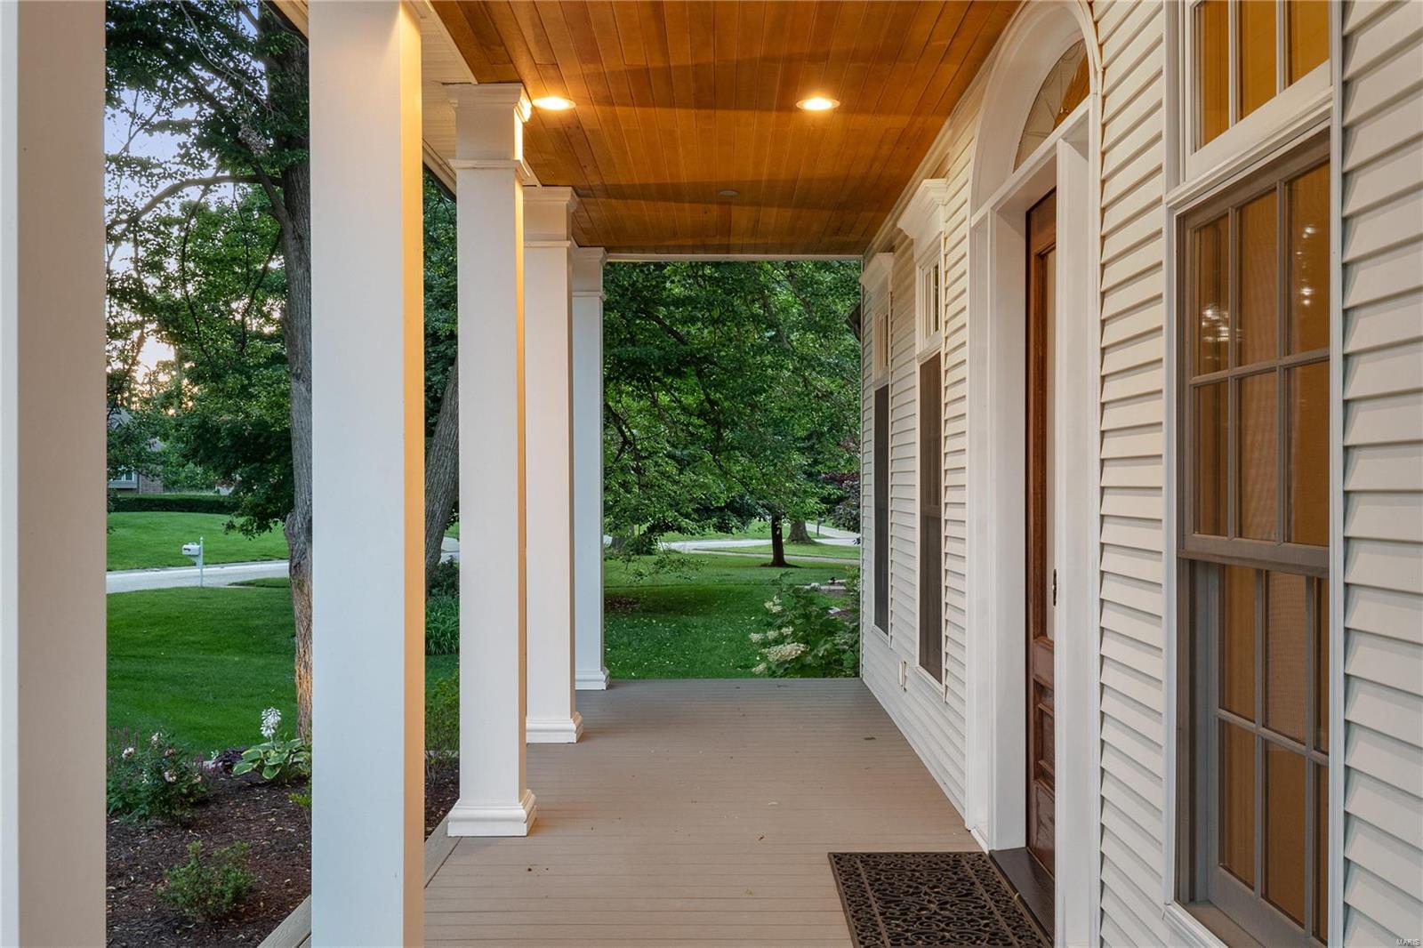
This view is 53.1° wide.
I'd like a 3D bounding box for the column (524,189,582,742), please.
[{"bbox_3d":[-0.901,-0.047,8.020,0.322,3.067,0.322,0,0,0],"label":"column"}]

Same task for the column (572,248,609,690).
[{"bbox_3d":[-0.890,-0.037,10.050,0.322,3.067,0.322,0,0,0],"label":"column"}]

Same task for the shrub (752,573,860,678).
[{"bbox_3d":[0.820,1.343,11.100,1.100,1.000,1.000,0,0,0],"label":"shrub"}]

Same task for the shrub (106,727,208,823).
[{"bbox_3d":[-2.959,1.592,7.550,0.600,0.490,0.550,0,0,0],"label":"shrub"}]

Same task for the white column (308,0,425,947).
[{"bbox_3d":[-0.923,-0.066,3.895,0.322,3.067,0.322,0,0,0],"label":"white column"}]

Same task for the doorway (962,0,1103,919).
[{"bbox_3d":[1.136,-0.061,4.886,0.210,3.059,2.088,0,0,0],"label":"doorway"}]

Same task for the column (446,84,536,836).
[{"bbox_3d":[-0.912,-0.056,5.971,0.322,3.067,0.322,0,0,0],"label":"column"}]

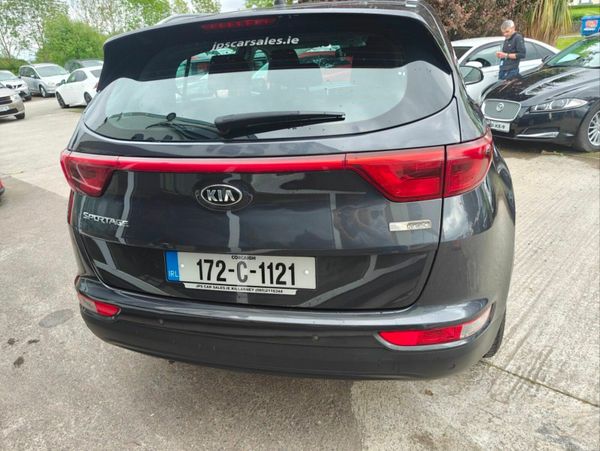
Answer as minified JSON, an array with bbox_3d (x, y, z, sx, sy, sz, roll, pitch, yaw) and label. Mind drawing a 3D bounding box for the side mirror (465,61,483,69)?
[{"bbox_3d":[3.225,-2.965,7.715,0.140,0.160,0.240,-12,24,-17],"label":"side mirror"}]

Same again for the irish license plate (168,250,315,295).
[{"bbox_3d":[-0.203,0.149,1.368,0.520,0.116,0.015,1,16,14],"label":"irish license plate"}]

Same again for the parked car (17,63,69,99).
[{"bbox_3d":[-14.491,-8.346,23.882,4.550,1.670,1.830,15,30,38],"label":"parked car"}]

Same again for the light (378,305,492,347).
[{"bbox_3d":[0.450,0.321,1.364,0.380,0.110,0.170,-3,23,5],"label":"light"}]

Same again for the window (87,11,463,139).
[{"bbox_3d":[-0.192,-0.465,1.363,1.360,0.420,0.160,1,-7,14],"label":"window"}]

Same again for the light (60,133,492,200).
[{"bbox_3d":[-0.192,-0.194,1.388,1.630,0.170,0.340,1,24,14],"label":"light"}]

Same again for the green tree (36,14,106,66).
[{"bbox_3d":[-18.151,-14.348,34.026,6.200,5.200,5.200,-15,25,-22],"label":"green tree"}]

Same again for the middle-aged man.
[{"bbox_3d":[3.484,-2.511,6.993,0.420,1.720,0.500,-17,26,-26],"label":"middle-aged man"}]

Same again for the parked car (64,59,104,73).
[{"bbox_3d":[-13.436,-9.538,26.348,4.400,1.530,1.800,15,30,39],"label":"parked car"}]

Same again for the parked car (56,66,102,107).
[{"bbox_3d":[-7.559,-5.233,15.557,4.250,1.450,1.790,16,31,40],"label":"parked car"}]

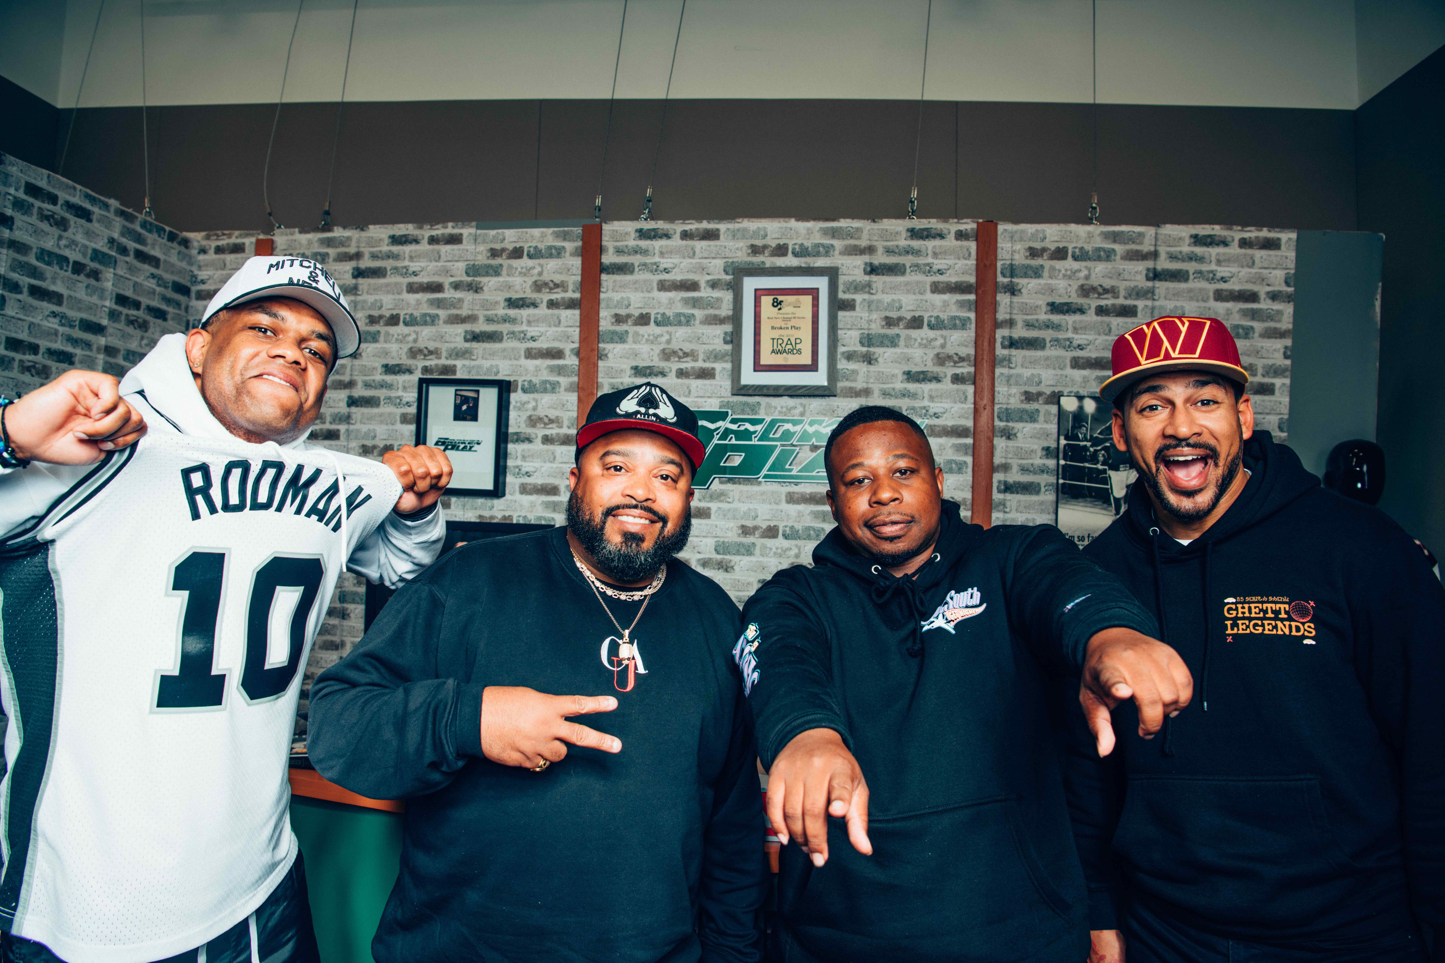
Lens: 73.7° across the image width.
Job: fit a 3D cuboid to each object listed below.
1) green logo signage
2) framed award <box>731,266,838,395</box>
[{"bbox_3d":[0.212,-0.100,3.100,0.885,0.250,0.020,1,-1,8],"label":"green logo signage"},{"bbox_3d":[0.203,-0.482,3.090,0.336,0.410,0.022,1,-1,8],"label":"framed award"}]

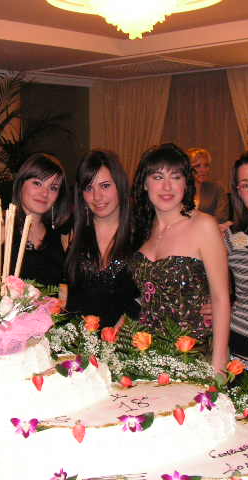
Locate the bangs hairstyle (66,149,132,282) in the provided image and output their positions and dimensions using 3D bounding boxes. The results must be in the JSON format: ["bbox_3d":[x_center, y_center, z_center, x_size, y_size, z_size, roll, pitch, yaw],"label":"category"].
[{"bbox_3d":[-0.081,-0.085,2.391,0.235,0.475,0.240,1,8,9],"label":"bangs hairstyle"}]

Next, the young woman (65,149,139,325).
[{"bbox_3d":[-0.068,0.481,2.469,0.460,1.612,0.320,0,8,5],"label":"young woman"}]

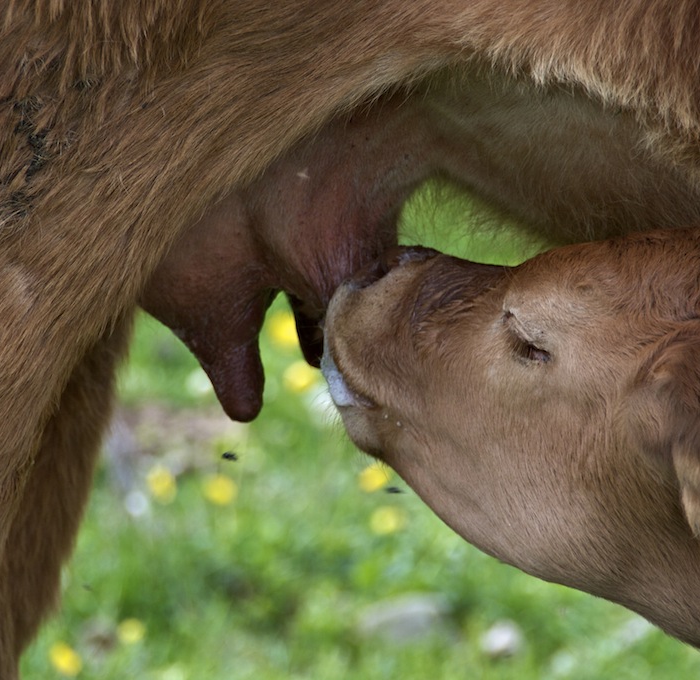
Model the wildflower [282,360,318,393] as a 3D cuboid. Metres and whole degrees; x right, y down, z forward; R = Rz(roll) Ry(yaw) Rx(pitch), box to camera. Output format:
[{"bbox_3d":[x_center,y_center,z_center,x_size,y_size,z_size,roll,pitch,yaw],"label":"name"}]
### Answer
[{"bbox_3d":[-0.057,0.042,9.751,0.033,0.028,0.033,0,6,0],"label":"wildflower"}]

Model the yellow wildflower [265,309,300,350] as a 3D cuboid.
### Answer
[{"bbox_3d":[-0.081,-0.013,10.213,0.033,0.033,0.033,0,6,0],"label":"yellow wildflower"}]

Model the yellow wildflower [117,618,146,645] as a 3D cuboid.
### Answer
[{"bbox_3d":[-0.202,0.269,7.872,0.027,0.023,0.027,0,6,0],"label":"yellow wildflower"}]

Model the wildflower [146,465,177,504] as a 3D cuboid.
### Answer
[{"bbox_3d":[-0.196,0.150,8.845,0.028,0.030,0.028,0,6,0],"label":"wildflower"}]

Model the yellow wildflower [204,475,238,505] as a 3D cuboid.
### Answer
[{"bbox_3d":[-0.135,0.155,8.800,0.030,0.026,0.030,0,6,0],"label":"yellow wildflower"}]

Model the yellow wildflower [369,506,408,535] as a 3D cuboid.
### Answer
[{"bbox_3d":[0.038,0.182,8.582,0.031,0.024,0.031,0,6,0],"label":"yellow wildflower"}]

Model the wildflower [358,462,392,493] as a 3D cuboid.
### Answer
[{"bbox_3d":[0.027,0.144,8.898,0.030,0.025,0.030,0,6,0],"label":"wildflower"}]

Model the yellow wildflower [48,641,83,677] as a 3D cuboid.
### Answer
[{"bbox_3d":[-0.258,0.289,7.713,0.028,0.025,0.028,0,6,0],"label":"yellow wildflower"}]

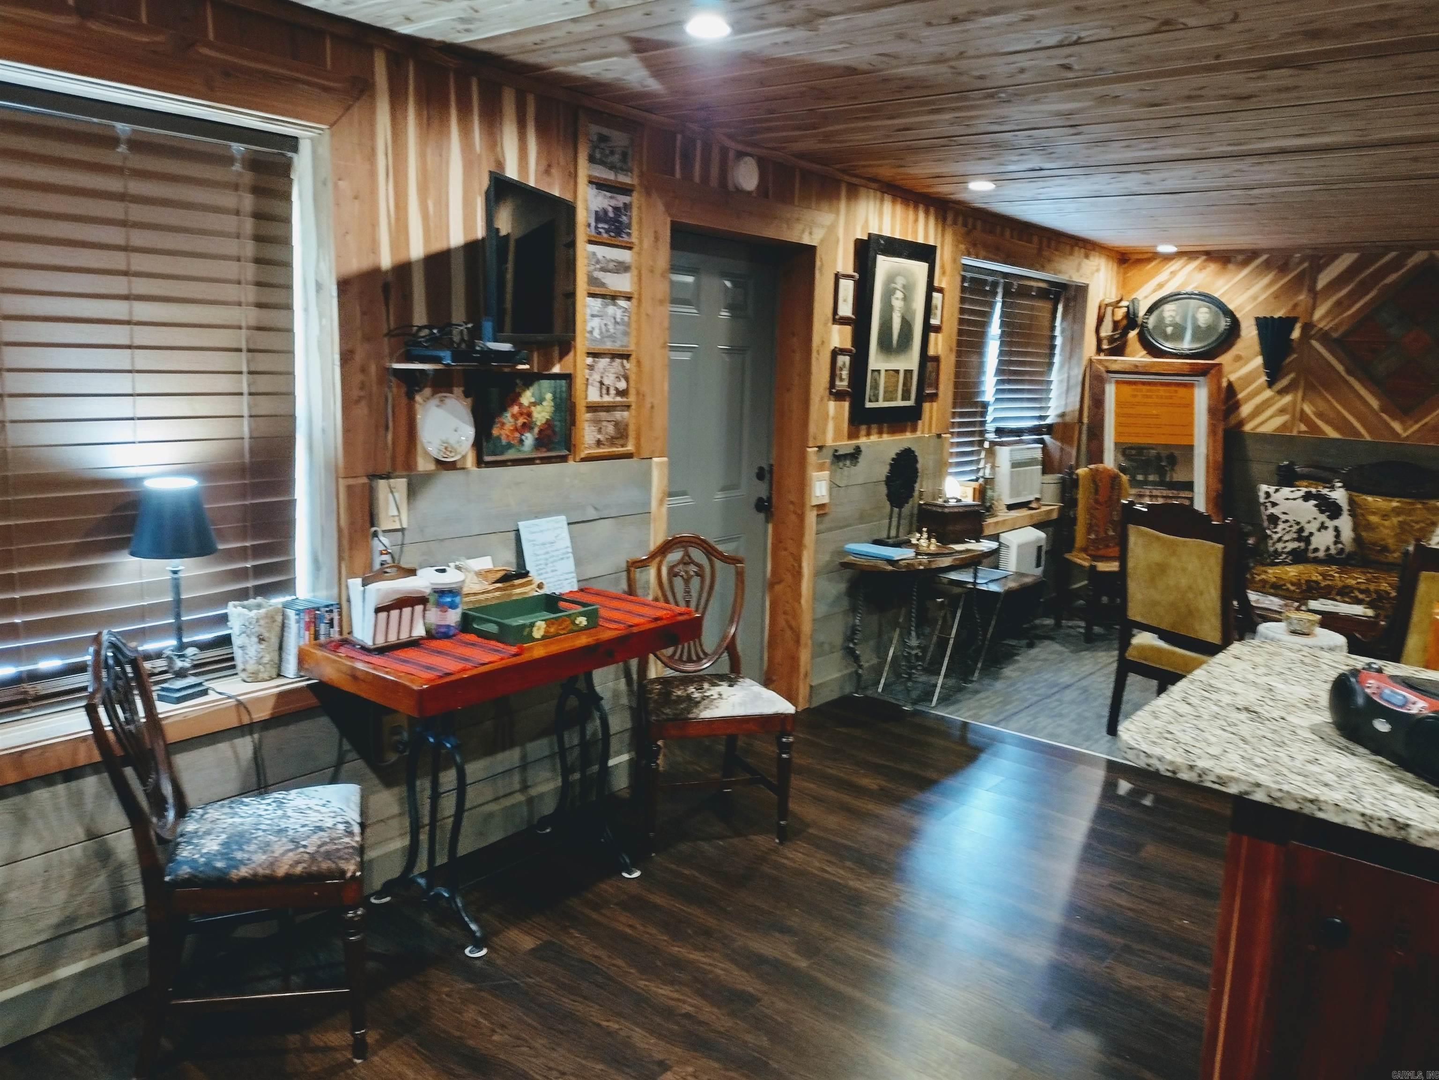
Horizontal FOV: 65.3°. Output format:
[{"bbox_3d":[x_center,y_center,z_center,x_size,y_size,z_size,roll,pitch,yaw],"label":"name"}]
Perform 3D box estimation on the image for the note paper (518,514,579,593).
[{"bbox_3d":[-0.547,0.056,3.626,0.012,0.255,0.205,-2,11,39],"label":"note paper"}]

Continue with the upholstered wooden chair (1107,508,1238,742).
[{"bbox_3d":[2.024,0.378,4.691,0.520,1.030,0.520,-2,10,-25],"label":"upholstered wooden chair"}]

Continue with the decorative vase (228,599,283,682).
[{"bbox_3d":[-1.245,0.272,3.001,0.145,0.200,0.145,9,12,37],"label":"decorative vase"}]

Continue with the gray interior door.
[{"bbox_3d":[-0.080,-0.180,4.600,0.050,2.000,0.920,9,12,37],"label":"gray interior door"}]

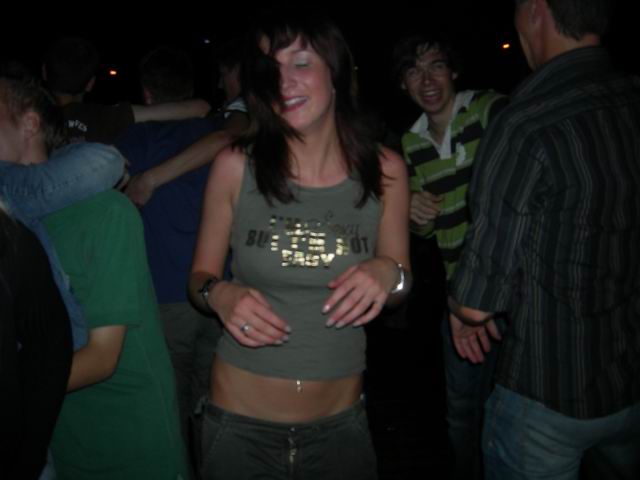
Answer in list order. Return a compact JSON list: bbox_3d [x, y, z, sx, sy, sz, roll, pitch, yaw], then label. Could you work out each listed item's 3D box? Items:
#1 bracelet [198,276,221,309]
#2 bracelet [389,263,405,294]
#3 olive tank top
[{"bbox_3d":[-0.183,0.094,1.170,0.058,0.060,0.013,-7,4,-33],"label":"bracelet"},{"bbox_3d":[0.125,0.068,1.170,0.058,0.060,0.011,7,1,34],"label":"bracelet"},{"bbox_3d":[-0.040,0.058,1.310,0.320,0.440,0.230,5,5,-6],"label":"olive tank top"}]

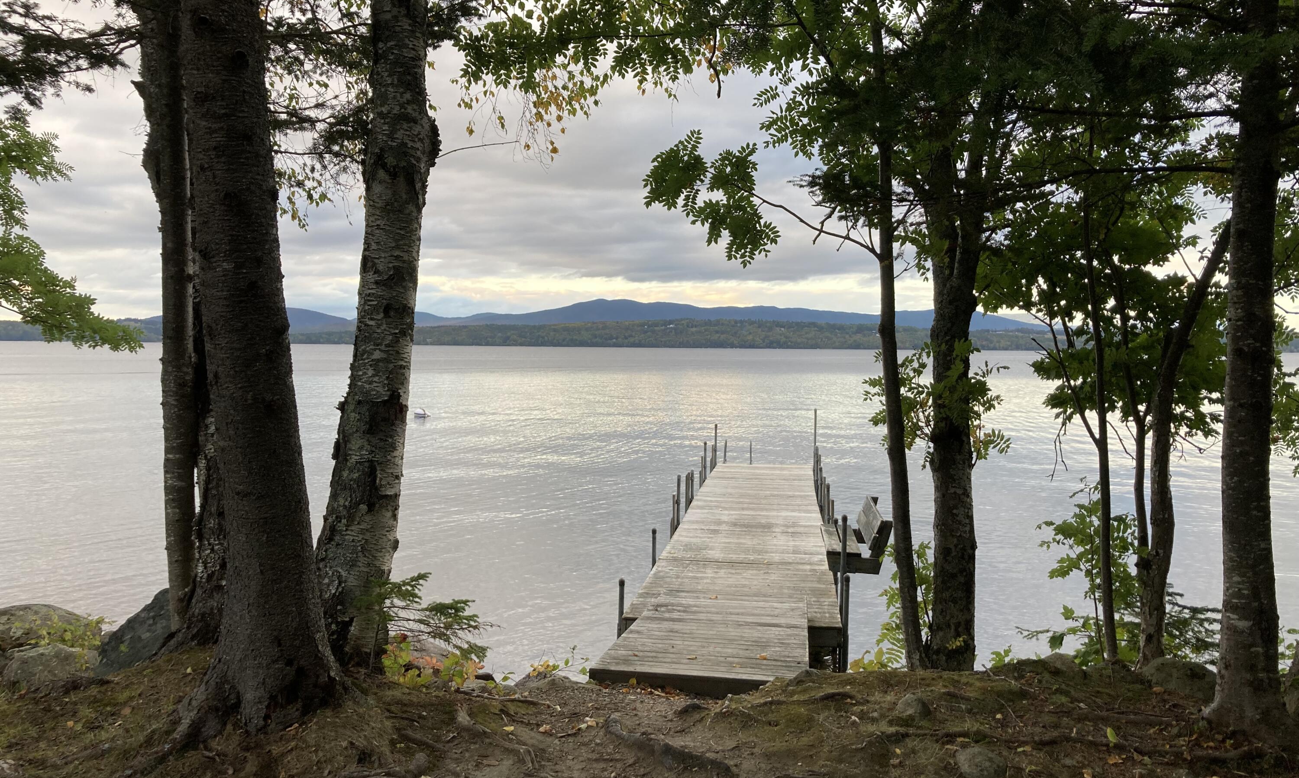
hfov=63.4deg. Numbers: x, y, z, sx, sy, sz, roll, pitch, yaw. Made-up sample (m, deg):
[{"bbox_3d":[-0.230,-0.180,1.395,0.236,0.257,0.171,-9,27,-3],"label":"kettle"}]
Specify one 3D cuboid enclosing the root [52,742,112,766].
[{"bbox_3d":[-2.330,1.503,4.325,0.080,0.060,0.302,1,2,18],"label":"root"}]

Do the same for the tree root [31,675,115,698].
[{"bbox_3d":[-2.896,1.502,5.292,0.393,0.070,0.100,-1,3,-39],"label":"tree root"}]

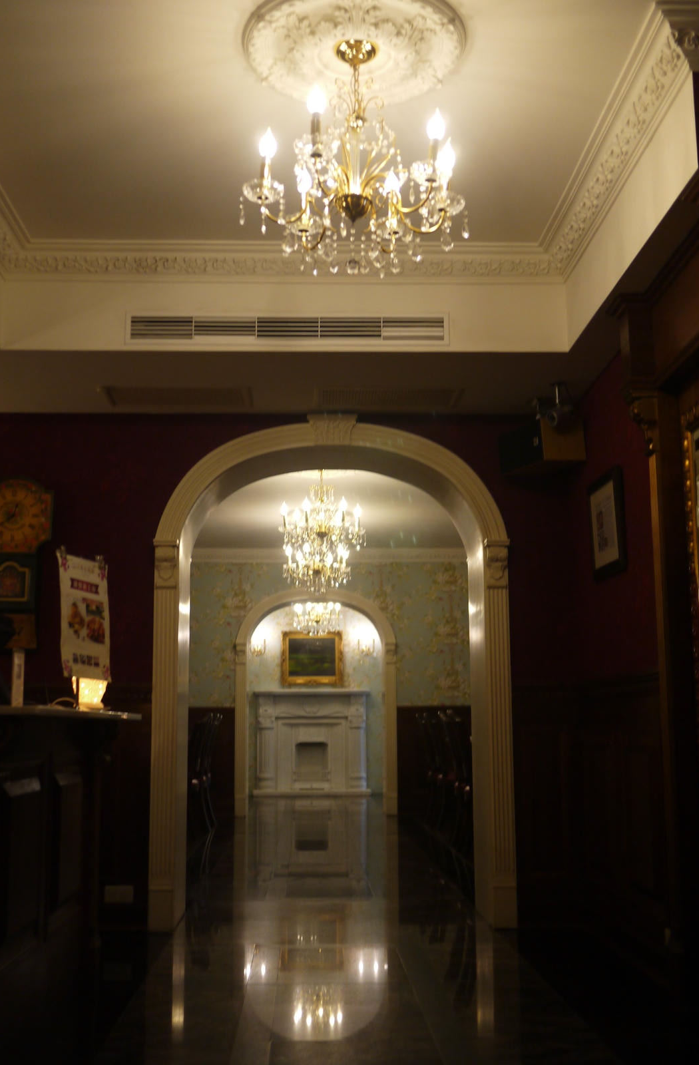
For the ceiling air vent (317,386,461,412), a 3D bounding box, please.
[{"bbox_3d":[0.188,-0.643,5.981,0.698,0.030,0.398,0,-9,-2],"label":"ceiling air vent"}]

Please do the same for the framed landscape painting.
[{"bbox_3d":[-0.525,1.800,17.529,0.870,0.771,0.070,0,-9,-2],"label":"framed landscape painting"}]

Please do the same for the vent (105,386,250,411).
[{"bbox_3d":[-0.817,-0.644,5.936,0.698,0.030,0.398,0,-9,-2],"label":"vent"}]

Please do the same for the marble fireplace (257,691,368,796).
[{"bbox_3d":[-0.532,2.930,17.226,1.607,1.445,0.349,0,-9,-2],"label":"marble fireplace"}]

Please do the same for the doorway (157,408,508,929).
[{"bbox_3d":[-0.093,0.690,6.330,1.780,2.522,0.608,0,-9,-2],"label":"doorway"}]

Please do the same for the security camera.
[{"bbox_3d":[0.949,-0.598,5.666,0.130,0.200,0.160,-8,-11,39],"label":"security camera"}]

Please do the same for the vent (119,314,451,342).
[{"bbox_3d":[-0.263,-0.863,5.228,1.357,0.128,0.040,0,-9,-2],"label":"vent"}]

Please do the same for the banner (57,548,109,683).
[{"bbox_3d":[-1.047,0.337,4.881,0.050,0.492,0.288,-5,-10,27],"label":"banner"}]

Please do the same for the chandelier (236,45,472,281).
[{"bbox_3d":[0.015,-1.094,3.583,0.645,0.711,0.645,0,-9,-2],"label":"chandelier"}]

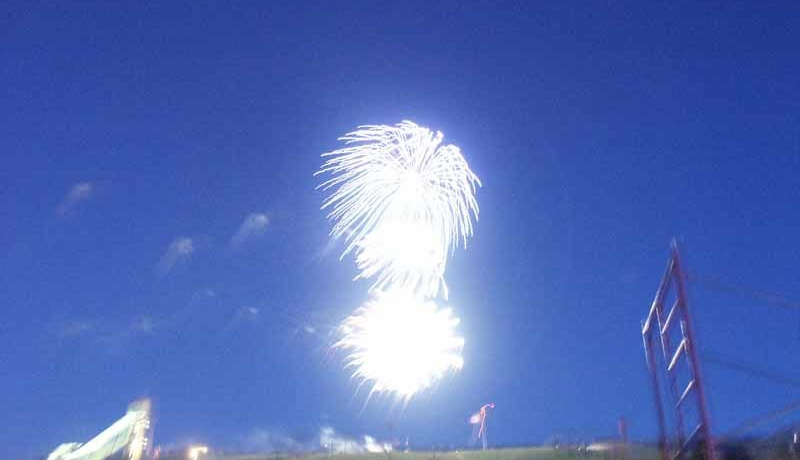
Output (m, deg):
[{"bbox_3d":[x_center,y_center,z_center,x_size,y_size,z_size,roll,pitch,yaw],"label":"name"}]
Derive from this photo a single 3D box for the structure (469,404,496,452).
[{"bbox_3d":[16.530,39.860,150.000,5.000,9.400,3.800,-3,-21,5],"label":"structure"}]

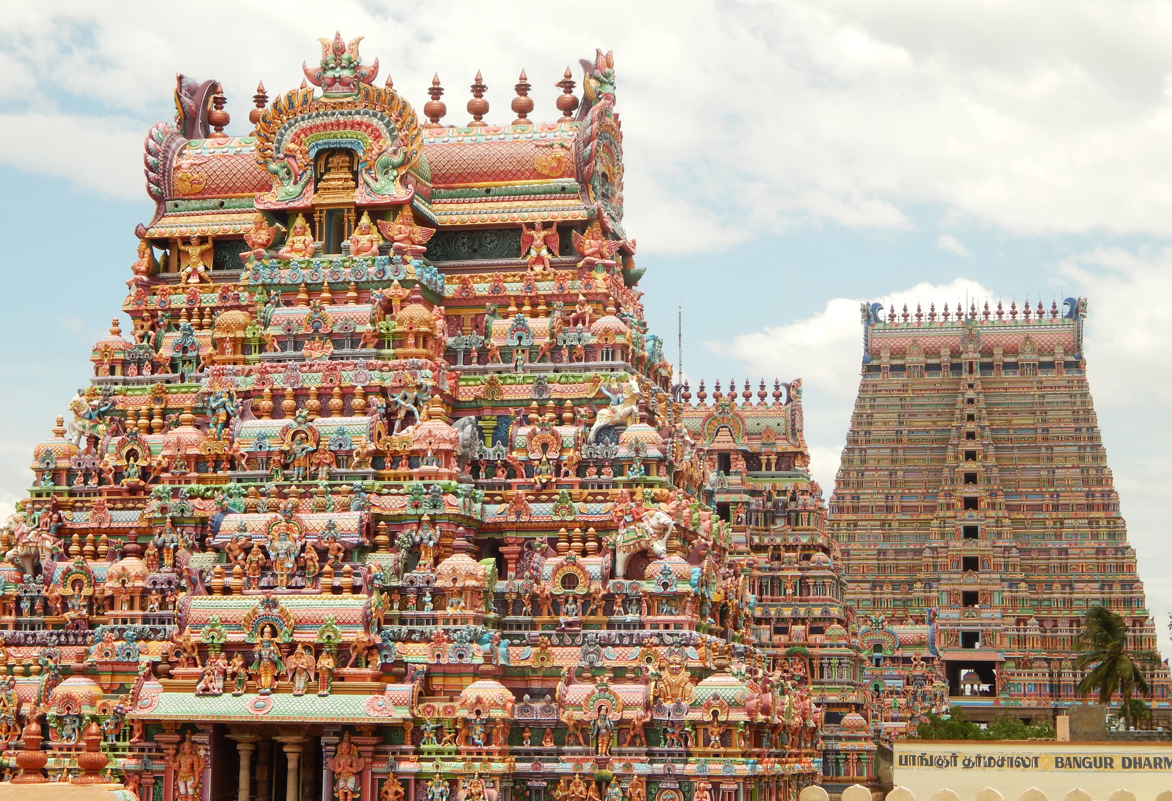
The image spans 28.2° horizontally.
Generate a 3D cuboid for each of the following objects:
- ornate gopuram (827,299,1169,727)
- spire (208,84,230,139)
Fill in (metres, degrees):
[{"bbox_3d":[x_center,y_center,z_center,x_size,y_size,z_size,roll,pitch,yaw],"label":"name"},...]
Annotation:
[{"bbox_3d":[51.851,22.063,314.035,51.500,72.000,30.000,-1,-9,11],"label":"ornate gopuram"},{"bbox_3d":[-10.286,-8.095,65.363,0.615,1.651,0.615,-1,-9,13],"label":"spire"}]

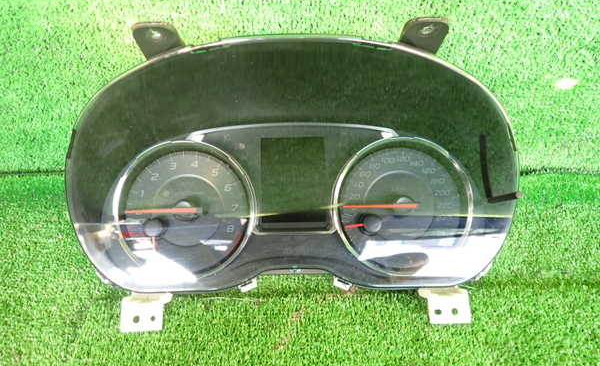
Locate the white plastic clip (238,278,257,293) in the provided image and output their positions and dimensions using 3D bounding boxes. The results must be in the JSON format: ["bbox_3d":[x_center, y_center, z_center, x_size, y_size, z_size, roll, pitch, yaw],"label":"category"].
[{"bbox_3d":[-0.045,0.089,0.378,0.018,0.012,0.012,-1,80,-1],"label":"white plastic clip"}]

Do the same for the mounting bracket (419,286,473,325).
[{"bbox_3d":[0.129,0.109,0.385,0.043,0.014,0.033,-1,80,-1],"label":"mounting bracket"}]

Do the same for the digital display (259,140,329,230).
[{"bbox_3d":[-0.005,0.000,0.385,0.058,0.010,0.079,-1,83,-1],"label":"digital display"}]

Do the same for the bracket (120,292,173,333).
[{"bbox_3d":[-0.135,0.114,0.381,0.042,0.014,0.034,-1,80,-1],"label":"bracket"}]

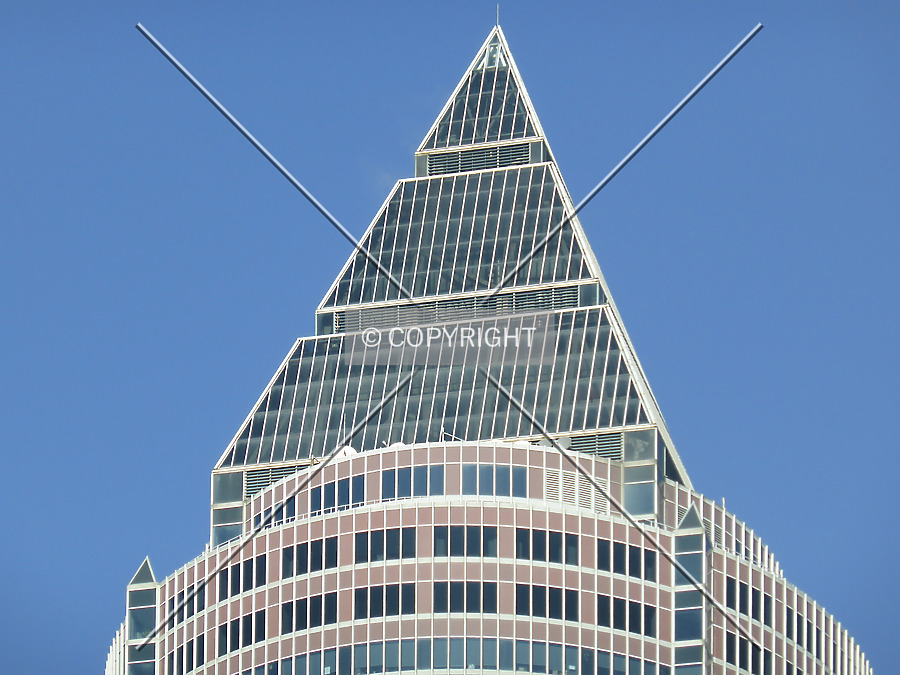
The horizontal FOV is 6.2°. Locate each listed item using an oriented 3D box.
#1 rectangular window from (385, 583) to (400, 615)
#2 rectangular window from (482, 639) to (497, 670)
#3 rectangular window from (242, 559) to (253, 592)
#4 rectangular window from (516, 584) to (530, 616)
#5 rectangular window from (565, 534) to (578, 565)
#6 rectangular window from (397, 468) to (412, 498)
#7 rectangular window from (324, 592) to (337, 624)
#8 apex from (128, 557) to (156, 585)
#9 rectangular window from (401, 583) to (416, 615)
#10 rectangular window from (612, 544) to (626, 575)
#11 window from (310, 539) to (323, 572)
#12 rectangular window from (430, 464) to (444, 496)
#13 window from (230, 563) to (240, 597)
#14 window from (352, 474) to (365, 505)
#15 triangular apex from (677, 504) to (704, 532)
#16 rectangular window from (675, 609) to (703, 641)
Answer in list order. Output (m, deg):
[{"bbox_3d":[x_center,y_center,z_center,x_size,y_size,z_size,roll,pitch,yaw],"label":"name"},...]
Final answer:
[{"bbox_3d":[-3.115,14.166,446.369,0.760,1.920,0.100,-6,-30,12],"label":"rectangular window"},{"bbox_3d":[2.032,16.322,425.310,0.770,1.850,0.120,1,-31,1],"label":"rectangular window"},{"bbox_3d":[-10.558,12.419,432.344,0.707,1.878,0.150,-20,-37,32],"label":"rectangular window"},{"bbox_3d":[3.933,14.139,446.014,0.760,1.920,0.100,4,-29,-6],"label":"rectangular window"},{"bbox_3d":[7.278,12.699,495.244,0.860,2.120,0.150,7,-29,-10],"label":"rectangular window"},{"bbox_3d":[-2.349,7.484,426.758,0.720,1.830,0.100,-8,-32,15],"label":"rectangular window"},{"bbox_3d":[-7.151,16.217,494.775,0.860,2.120,0.150,-11,-31,21],"label":"rectangular window"},{"bbox_3d":[-16.257,12.659,443.194,1.510,2.210,1.510,-6,-33,12],"label":"apex"},{"bbox_3d":[-2.146,13.512,427.528,0.770,1.850,0.120,-6,-31,11],"label":"rectangular window"},{"bbox_3d":[8.882,11.581,433.252,0.720,1.800,0.150,12,-34,-16],"label":"rectangular window"},{"bbox_3d":[-7.299,11.859,449.364,0.760,1.920,0.100,-13,-32,23],"label":"window"},{"bbox_3d":[-0.666,7.615,440.280,0.720,1.800,0.150,-4,-33,8],"label":"rectangular window"},{"bbox_3d":[-11.246,12.703,433.459,0.770,1.850,0.120,-24,-39,35],"label":"window"},{"bbox_3d":[-4.886,8.116,441.460,0.720,1.800,0.150,-12,-35,21],"label":"window"},{"bbox_3d":[12.301,9.196,416.770,1.420,1.950,1.420,-8,-33,14],"label":"triangular apex"},{"bbox_3d":[12.469,15.005,432.256,1.450,1.800,0.150,-6,-33,12],"label":"rectangular window"}]

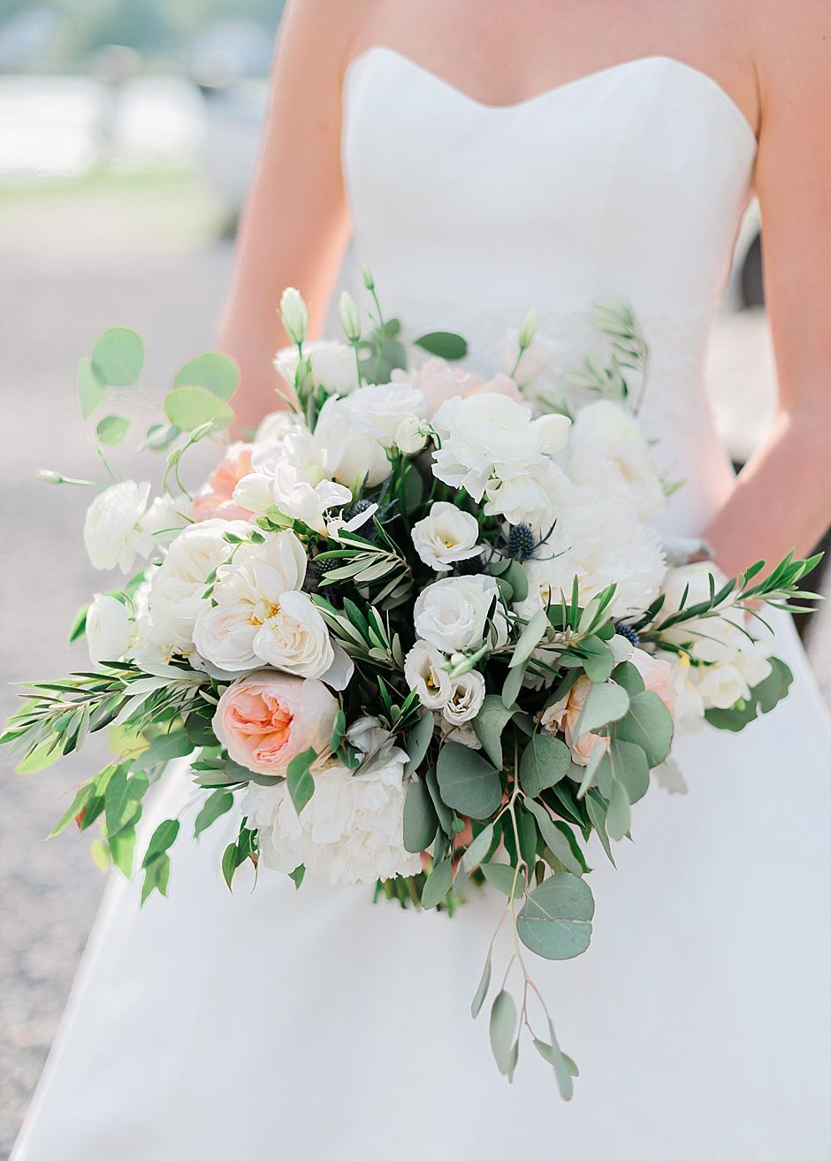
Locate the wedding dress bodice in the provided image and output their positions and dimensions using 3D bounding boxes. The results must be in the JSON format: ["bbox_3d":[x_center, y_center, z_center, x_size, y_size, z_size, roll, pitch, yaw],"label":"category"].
[{"bbox_3d":[0.102,-0.228,1.340,0.305,0.355,0.225,5,17,17],"label":"wedding dress bodice"}]

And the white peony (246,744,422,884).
[{"bbox_3d":[-0.052,0.144,1.090,0.104,0.082,0.080,2,17,5],"label":"white peony"}]

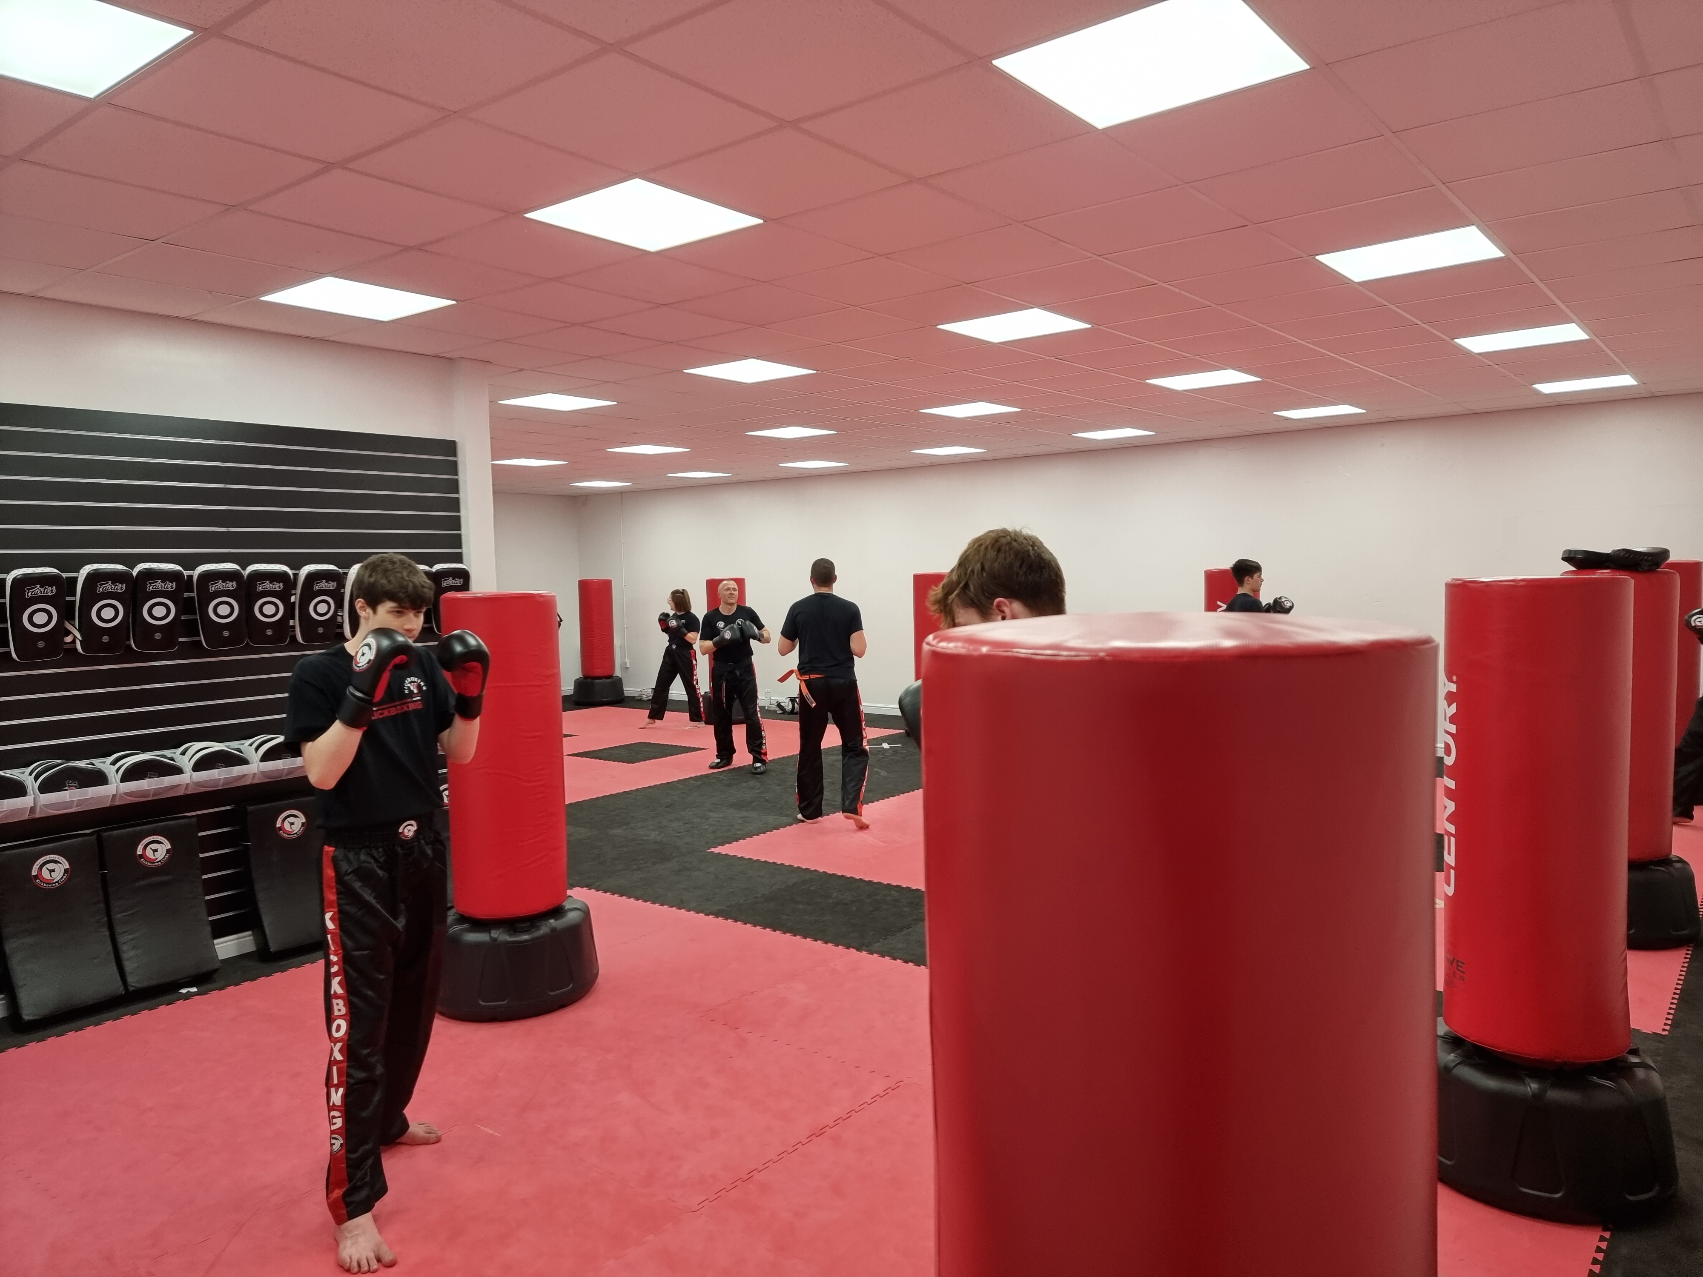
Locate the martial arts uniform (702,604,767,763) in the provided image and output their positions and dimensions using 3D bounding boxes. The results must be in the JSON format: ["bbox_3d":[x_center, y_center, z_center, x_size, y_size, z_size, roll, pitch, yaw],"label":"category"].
[{"bbox_3d":[-1.035,0.405,10.500,0.570,1.410,0.400,-1,3,9],"label":"martial arts uniform"}]

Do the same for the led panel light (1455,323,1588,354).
[{"bbox_3d":[3.724,-1.670,6.546,0.595,0.035,0.595,1,4,39],"label":"led panel light"}]

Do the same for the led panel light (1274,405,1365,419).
[{"bbox_3d":[3.780,-1.832,9.504,0.595,0.030,0.595,1,4,39],"label":"led panel light"}]

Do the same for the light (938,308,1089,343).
[{"bbox_3d":[0.812,-1.553,5.843,0.595,0.030,0.595,1,4,38],"label":"light"}]

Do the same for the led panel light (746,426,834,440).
[{"bbox_3d":[-0.498,-1.743,9.922,0.595,0.030,0.595,1,4,38],"label":"led panel light"}]

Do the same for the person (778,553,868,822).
[{"bbox_3d":[-0.190,0.362,8.184,0.610,1.810,0.500,-2,3,-2],"label":"person"}]

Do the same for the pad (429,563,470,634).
[{"bbox_3d":[-2.108,-0.207,6.210,0.110,0.380,0.190,1,4,38],"label":"pad"}]

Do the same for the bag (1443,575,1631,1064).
[{"bbox_3d":[1.933,0.474,3.336,0.457,1.295,0.457,1,4,30],"label":"bag"}]

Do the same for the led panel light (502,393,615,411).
[{"bbox_3d":[-1.995,-1.615,8.040,0.595,0.035,0.595,1,4,39],"label":"led panel light"}]

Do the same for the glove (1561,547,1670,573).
[{"bbox_3d":[3.479,-0.357,5.378,0.410,0.100,0.250,1,4,33],"label":"glove"}]

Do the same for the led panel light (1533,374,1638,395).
[{"bbox_3d":[5.236,-1.816,8.418,0.595,0.035,0.595,1,4,39],"label":"led panel light"}]

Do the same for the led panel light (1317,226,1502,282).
[{"bbox_3d":[2.216,-1.524,4.674,0.595,0.035,0.595,1,4,39],"label":"led panel light"}]

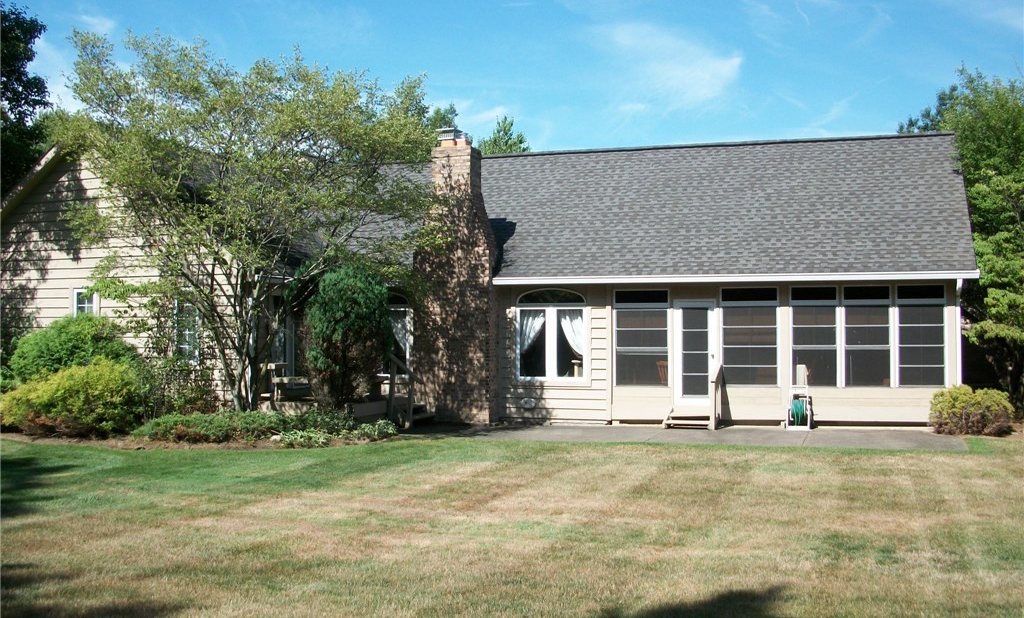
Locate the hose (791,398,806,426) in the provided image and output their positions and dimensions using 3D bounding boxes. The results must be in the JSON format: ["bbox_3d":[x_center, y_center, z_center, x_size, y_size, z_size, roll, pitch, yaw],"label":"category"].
[{"bbox_3d":[5.370,1.920,19.400,0.290,0.500,0.340,-1,-3,13],"label":"hose"}]

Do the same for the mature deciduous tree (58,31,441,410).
[{"bbox_3d":[-4.720,-1.460,18.600,6.800,7.000,6.000,0,-2,0],"label":"mature deciduous tree"}]

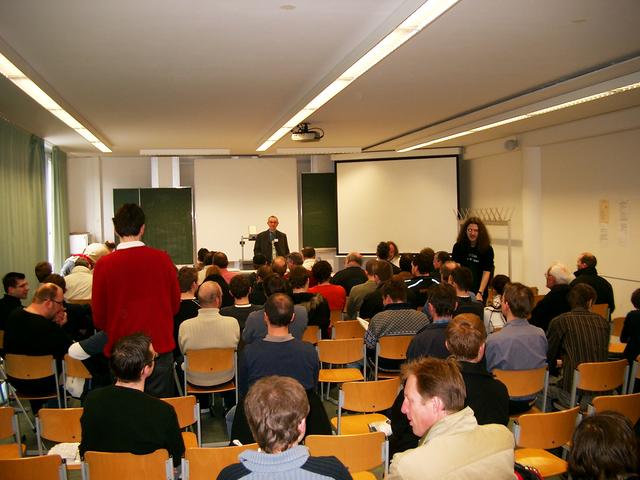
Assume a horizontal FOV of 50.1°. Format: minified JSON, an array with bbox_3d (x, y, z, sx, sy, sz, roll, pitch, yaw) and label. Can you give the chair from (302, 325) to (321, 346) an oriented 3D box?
[{"bbox_3d":[-0.225,1.171,6.331,0.430,0.810,0.500,-2,3,-11],"label":"chair"}]

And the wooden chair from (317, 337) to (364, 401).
[{"bbox_3d":[0.150,1.209,5.872,0.430,0.800,0.500,-2,3,-8],"label":"wooden chair"}]

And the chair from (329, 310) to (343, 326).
[{"bbox_3d":[0.014,1.130,7.716,0.430,0.800,0.500,-2,3,-10],"label":"chair"}]

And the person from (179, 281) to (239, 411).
[{"bbox_3d":[-0.892,0.968,5.677,0.510,1.310,0.850,-2,3,-11],"label":"person"}]

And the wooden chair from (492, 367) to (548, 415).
[{"bbox_3d":[1.254,1.206,4.640,0.430,0.810,0.500,-2,3,-11],"label":"wooden chair"}]

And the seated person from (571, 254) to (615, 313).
[{"bbox_3d":[2.786,0.786,7.239,0.530,1.310,0.750,-3,3,-25],"label":"seated person"}]

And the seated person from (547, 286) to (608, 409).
[{"bbox_3d":[1.747,0.946,4.740,0.530,1.280,0.780,-2,3,-19],"label":"seated person"}]

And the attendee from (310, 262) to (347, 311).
[{"bbox_3d":[0.000,0.871,7.314,0.500,1.310,0.780,-2,3,-11],"label":"attendee"}]

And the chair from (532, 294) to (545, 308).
[{"bbox_3d":[2.540,1.018,8.059,0.430,0.810,0.500,-2,3,-11],"label":"chair"}]

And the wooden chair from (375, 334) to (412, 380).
[{"bbox_3d":[0.628,1.194,5.966,0.430,0.800,0.500,-2,3,-11],"label":"wooden chair"}]

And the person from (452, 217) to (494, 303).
[{"bbox_3d":[1.653,0.610,7.330,0.500,1.700,0.360,0,3,14],"label":"person"}]

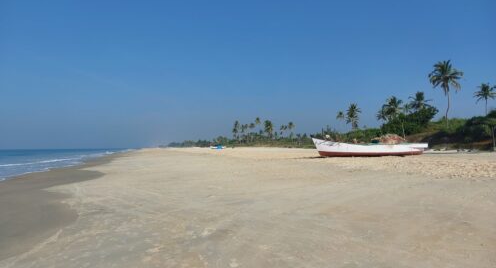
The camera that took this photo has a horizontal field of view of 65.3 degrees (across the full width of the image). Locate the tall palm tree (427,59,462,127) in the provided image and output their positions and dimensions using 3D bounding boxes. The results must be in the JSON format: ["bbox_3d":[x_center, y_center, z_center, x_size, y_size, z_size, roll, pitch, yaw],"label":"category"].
[{"bbox_3d":[37.775,-7.651,74.000,6.503,12.815,6.503,0,-2,0],"label":"tall palm tree"}]

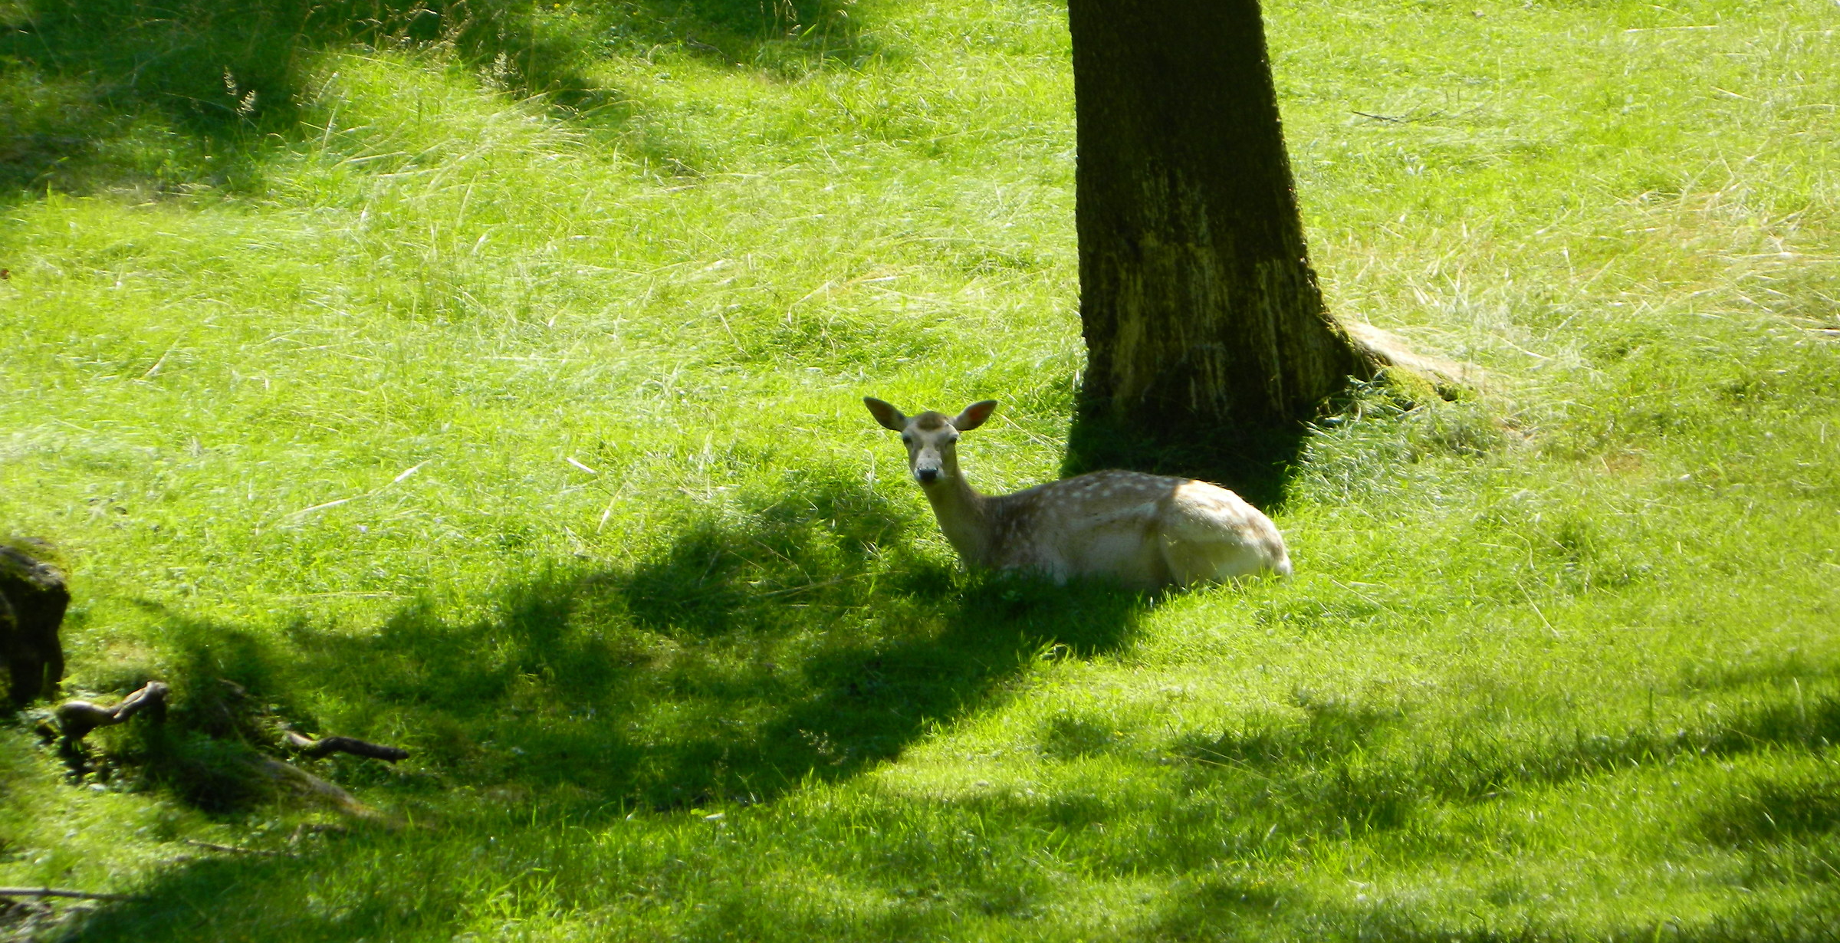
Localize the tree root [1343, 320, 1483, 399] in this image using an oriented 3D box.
[{"bbox_3d":[1.269,-0.287,45.500,0.380,0.190,0.250,-2,11,0],"label":"tree root"}]

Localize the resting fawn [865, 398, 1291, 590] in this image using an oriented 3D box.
[{"bbox_3d":[0.393,0.052,44.000,1.060,0.510,0.420,-3,11,-5],"label":"resting fawn"}]

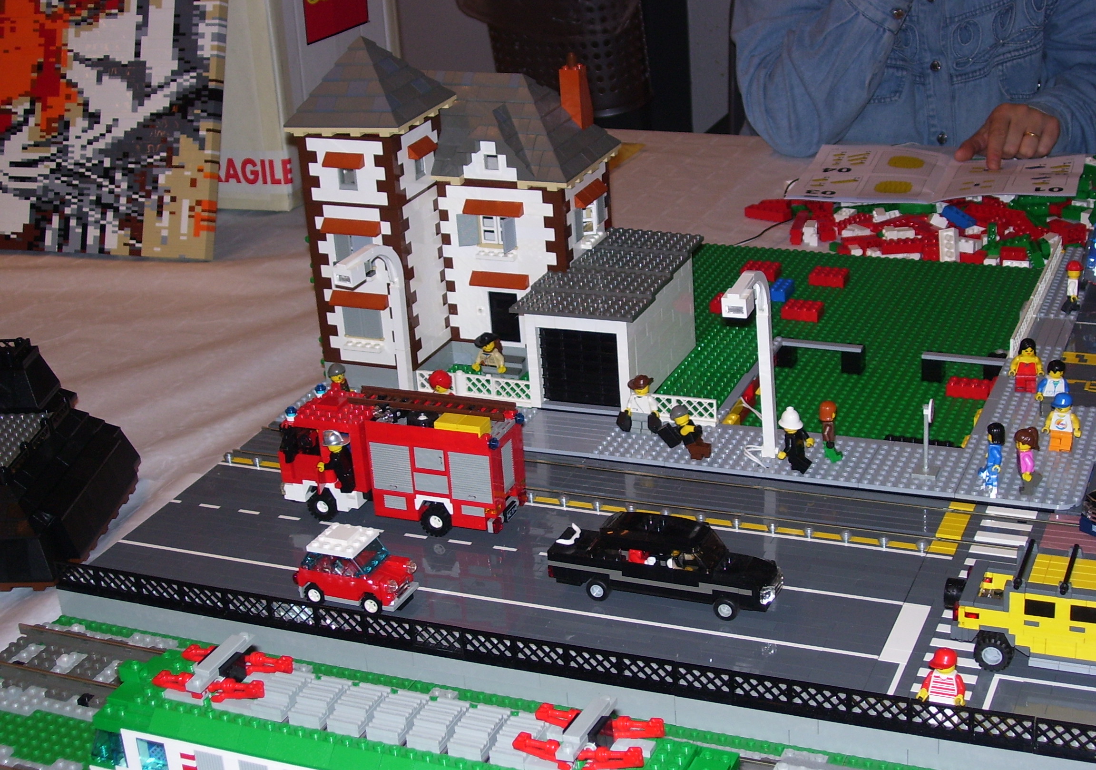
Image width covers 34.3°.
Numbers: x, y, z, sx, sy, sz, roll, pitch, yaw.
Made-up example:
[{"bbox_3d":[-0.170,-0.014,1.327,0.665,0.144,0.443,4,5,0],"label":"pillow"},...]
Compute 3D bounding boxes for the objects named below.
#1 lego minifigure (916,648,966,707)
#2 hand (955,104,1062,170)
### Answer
[{"bbox_3d":[0.206,0.159,0.920,0.025,0.043,0.015,6,25,23],"label":"lego minifigure"},{"bbox_3d":[0.491,-0.269,1.868,0.102,0.063,0.110,8,26,28],"label":"hand"}]

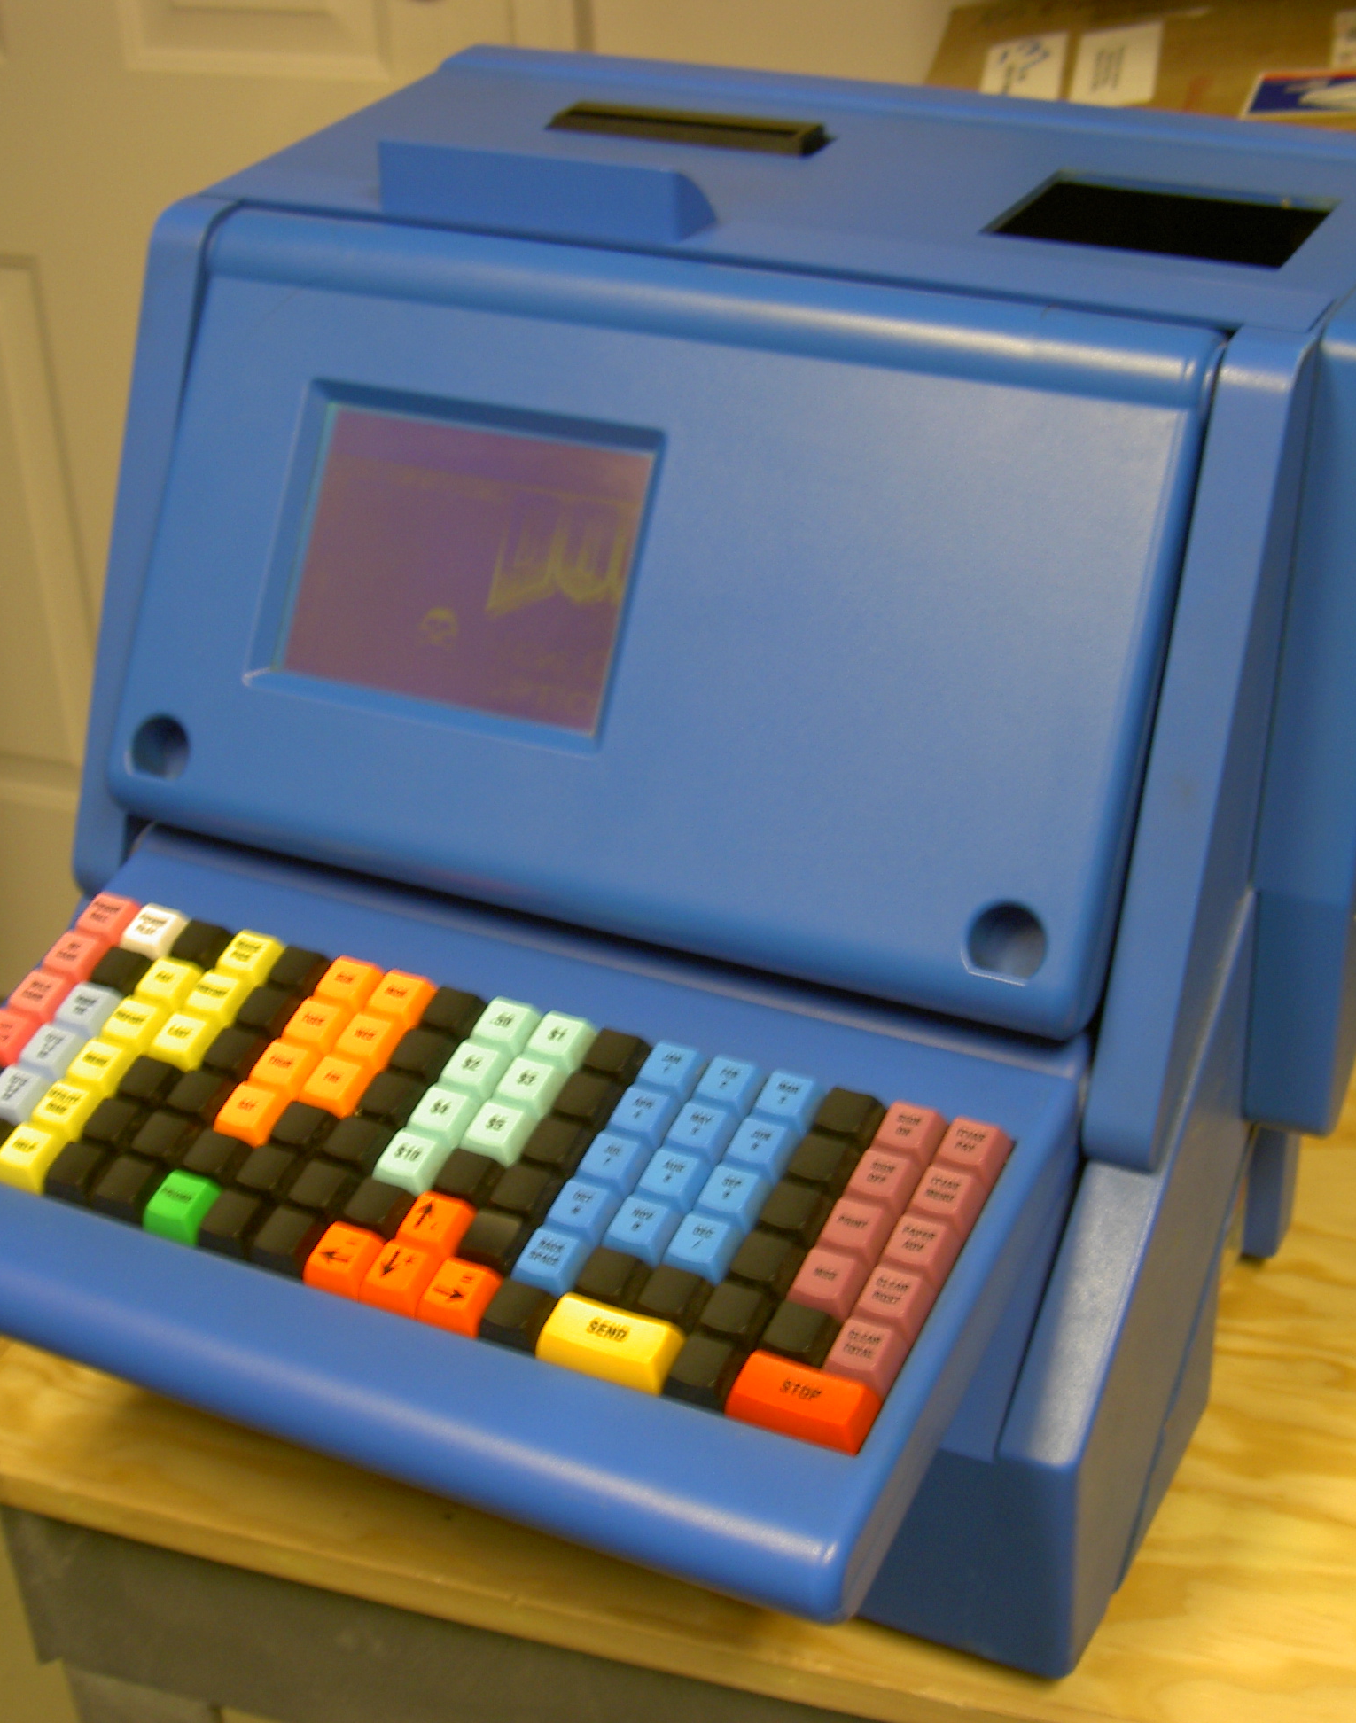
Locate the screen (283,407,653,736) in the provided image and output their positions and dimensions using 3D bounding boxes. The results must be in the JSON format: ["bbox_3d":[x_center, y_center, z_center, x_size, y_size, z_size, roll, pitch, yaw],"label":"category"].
[{"bbox_3d":[-0.067,-0.094,0.827,0.117,0.088,0.012,13,2,24],"label":"screen"}]

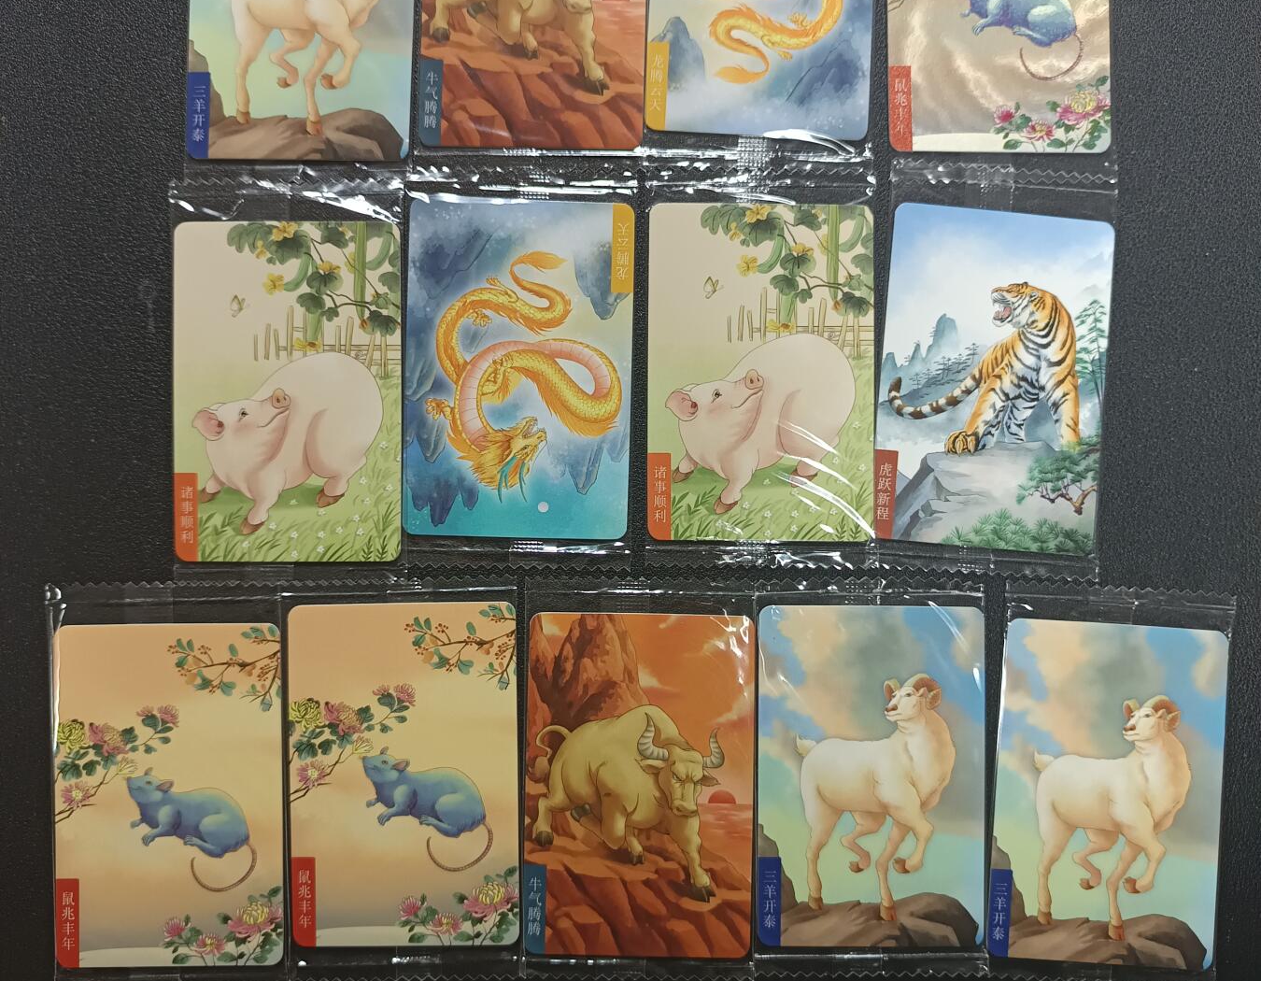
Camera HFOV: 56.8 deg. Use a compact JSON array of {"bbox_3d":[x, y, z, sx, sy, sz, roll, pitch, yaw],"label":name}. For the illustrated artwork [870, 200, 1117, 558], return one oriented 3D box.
[{"bbox_3d":[0.096,-0.029,0.307,0.059,0.002,0.088,5,88,0],"label":"illustrated artwork"}]

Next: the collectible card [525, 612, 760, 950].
[{"bbox_3d":[0.002,0.076,0.301,0.058,0.001,0.088,1,89,-1],"label":"collectible card"}]

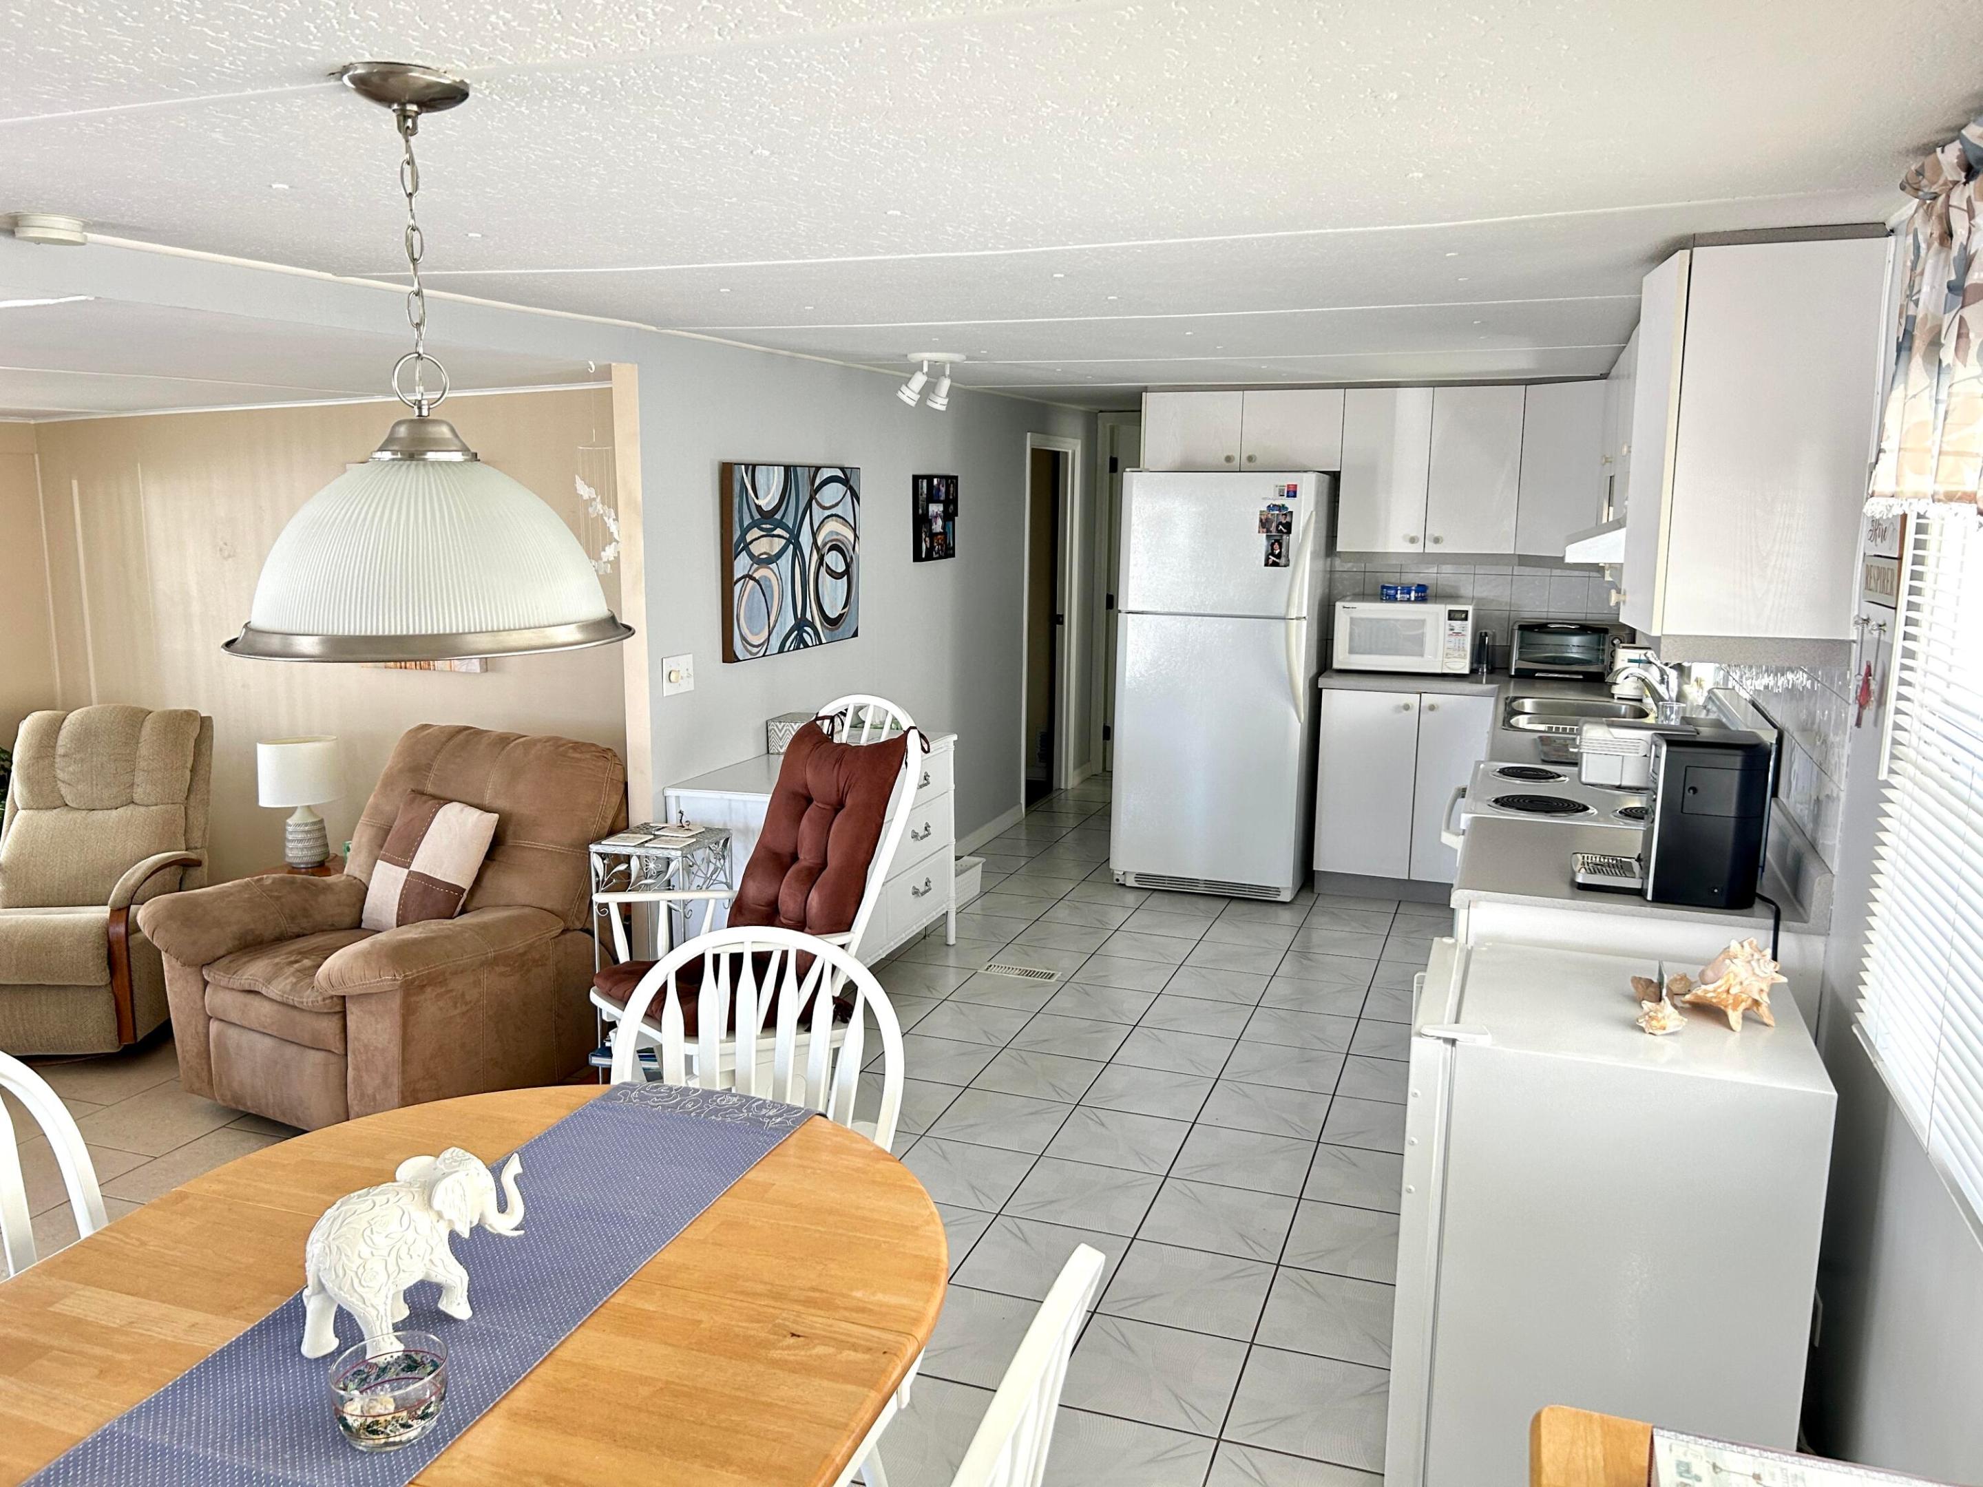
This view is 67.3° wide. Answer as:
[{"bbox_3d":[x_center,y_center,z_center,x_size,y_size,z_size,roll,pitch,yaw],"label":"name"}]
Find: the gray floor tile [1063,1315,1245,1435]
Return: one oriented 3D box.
[{"bbox_3d":[0.315,1.227,2.899,0.325,0.010,0.325,4,11,19],"label":"gray floor tile"}]

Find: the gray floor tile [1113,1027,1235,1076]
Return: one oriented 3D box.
[{"bbox_3d":[0.567,0.949,4.567,0.329,0.010,0.329,4,11,19],"label":"gray floor tile"}]

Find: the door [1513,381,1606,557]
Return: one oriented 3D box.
[{"bbox_3d":[2.229,-1.072,5.849,0.025,0.671,0.415,-4,11,-25],"label":"door"}]

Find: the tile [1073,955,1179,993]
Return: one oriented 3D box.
[{"bbox_3d":[0.483,0.827,5.324,0.330,0.010,0.330,4,11,19],"label":"tile"}]

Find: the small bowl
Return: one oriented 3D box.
[{"bbox_3d":[-0.625,0.678,1.555,0.114,0.070,0.114,1,10,0],"label":"small bowl"}]

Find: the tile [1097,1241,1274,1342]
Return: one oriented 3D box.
[{"bbox_3d":[0.434,1.183,3.225,0.329,0.010,0.329,4,11,19],"label":"tile"}]

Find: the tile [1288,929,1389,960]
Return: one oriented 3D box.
[{"bbox_3d":[1.318,0.758,5.645,0.325,0.010,0.325,4,11,19],"label":"tile"}]

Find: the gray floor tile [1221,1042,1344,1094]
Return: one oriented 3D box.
[{"bbox_3d":[0.880,0.972,4.458,0.329,0.010,0.329,4,11,19],"label":"gray floor tile"}]

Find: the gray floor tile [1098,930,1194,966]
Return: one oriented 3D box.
[{"bbox_3d":[0.588,0.765,5.558,0.325,0.010,0.325,4,11,19],"label":"gray floor tile"}]

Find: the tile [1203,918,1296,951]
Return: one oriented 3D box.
[{"bbox_3d":[1.013,0.739,5.800,0.329,0.010,0.329,4,11,19],"label":"tile"}]

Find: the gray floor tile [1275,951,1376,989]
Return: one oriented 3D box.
[{"bbox_3d":[1.207,0.810,5.340,0.325,0.010,0.325,4,11,19],"label":"gray floor tile"}]

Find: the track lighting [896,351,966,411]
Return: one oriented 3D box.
[{"bbox_3d":[-0.196,-1.213,5.081,0.225,0.200,0.170,4,11,20],"label":"track lighting"}]

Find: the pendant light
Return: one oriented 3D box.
[{"bbox_3d":[-0.603,-0.397,1.568,0.418,0.574,0.418,4,11,20],"label":"pendant light"}]

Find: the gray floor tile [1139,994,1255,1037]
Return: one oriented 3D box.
[{"bbox_3d":[0.683,0.903,4.905,0.330,0.010,0.330,4,11,19],"label":"gray floor tile"}]

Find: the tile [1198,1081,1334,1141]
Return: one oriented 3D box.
[{"bbox_3d":[0.771,1.032,4.177,0.330,0.010,0.330,4,11,19],"label":"tile"}]

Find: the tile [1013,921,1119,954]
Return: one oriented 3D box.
[{"bbox_3d":[0.282,0.751,5.743,0.330,0.010,0.330,4,11,19],"label":"tile"}]

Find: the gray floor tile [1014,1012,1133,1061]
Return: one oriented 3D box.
[{"bbox_3d":[0.254,0.921,4.645,0.325,0.010,0.322,4,11,20],"label":"gray floor tile"}]

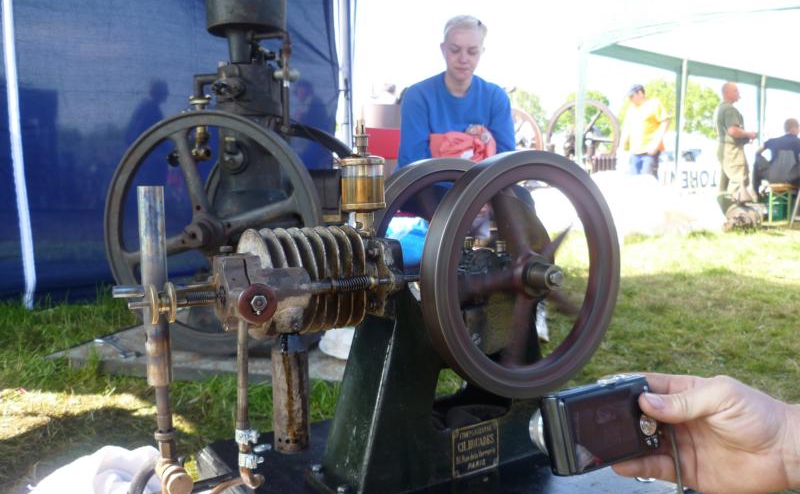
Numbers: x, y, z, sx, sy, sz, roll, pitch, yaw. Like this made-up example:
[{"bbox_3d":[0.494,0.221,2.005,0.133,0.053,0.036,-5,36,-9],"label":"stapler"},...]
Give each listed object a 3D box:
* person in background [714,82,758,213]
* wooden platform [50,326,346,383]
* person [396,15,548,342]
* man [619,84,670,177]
[{"bbox_3d":[4.143,-1.159,7.976,0.500,1.740,0.500,2,6,21],"label":"person in background"},{"bbox_3d":[-0.443,0.324,2.116,1.036,0.060,0.720,1,6,12],"label":"wooden platform"},{"bbox_3d":[0.268,-0.259,2.316,0.520,1.150,0.680,-1,6,-2],"label":"person"},{"bbox_3d":[3.093,-1.178,8.174,0.550,1.750,0.420,3,7,30],"label":"man"}]

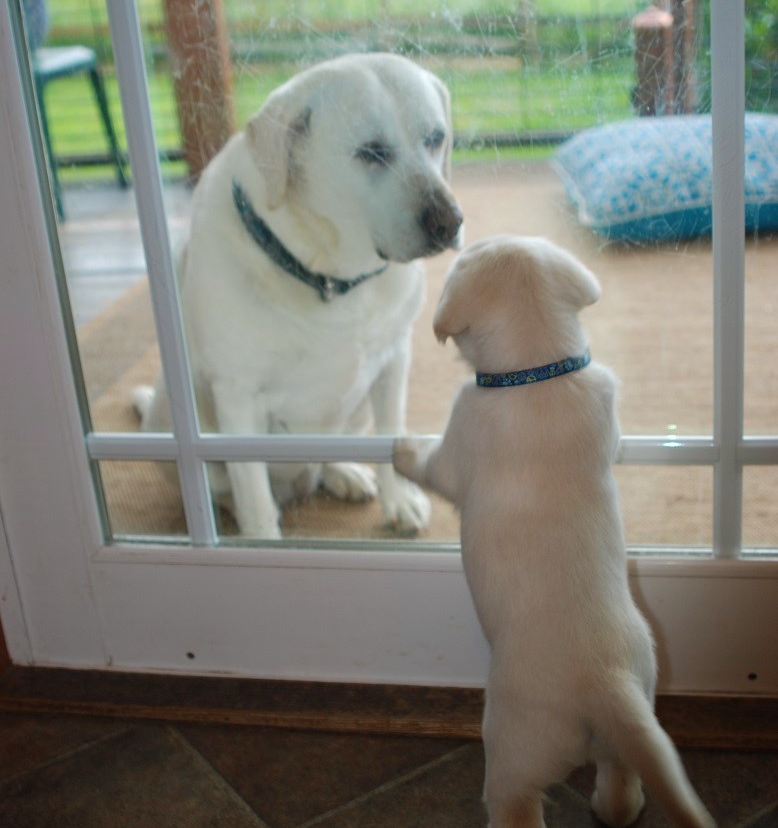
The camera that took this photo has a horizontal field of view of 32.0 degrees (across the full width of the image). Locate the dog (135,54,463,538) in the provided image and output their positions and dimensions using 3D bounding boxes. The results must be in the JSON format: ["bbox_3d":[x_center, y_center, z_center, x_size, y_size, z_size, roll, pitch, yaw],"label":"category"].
[{"bbox_3d":[-0.201,-0.200,2.193,0.440,0.750,0.740,-10,22,-14],"label":"dog"}]

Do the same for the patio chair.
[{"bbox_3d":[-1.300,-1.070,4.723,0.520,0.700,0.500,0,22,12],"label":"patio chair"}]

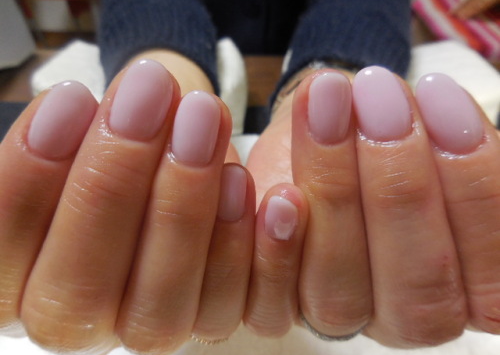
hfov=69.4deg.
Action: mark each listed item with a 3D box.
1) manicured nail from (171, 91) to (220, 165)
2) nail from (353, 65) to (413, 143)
[{"bbox_3d":[-0.012,-0.011,0.082,0.011,0.017,0.004,7,-5,1],"label":"manicured nail"},{"bbox_3d":[0.030,-0.017,0.083,0.011,0.017,0.004,-13,-10,19],"label":"nail"}]

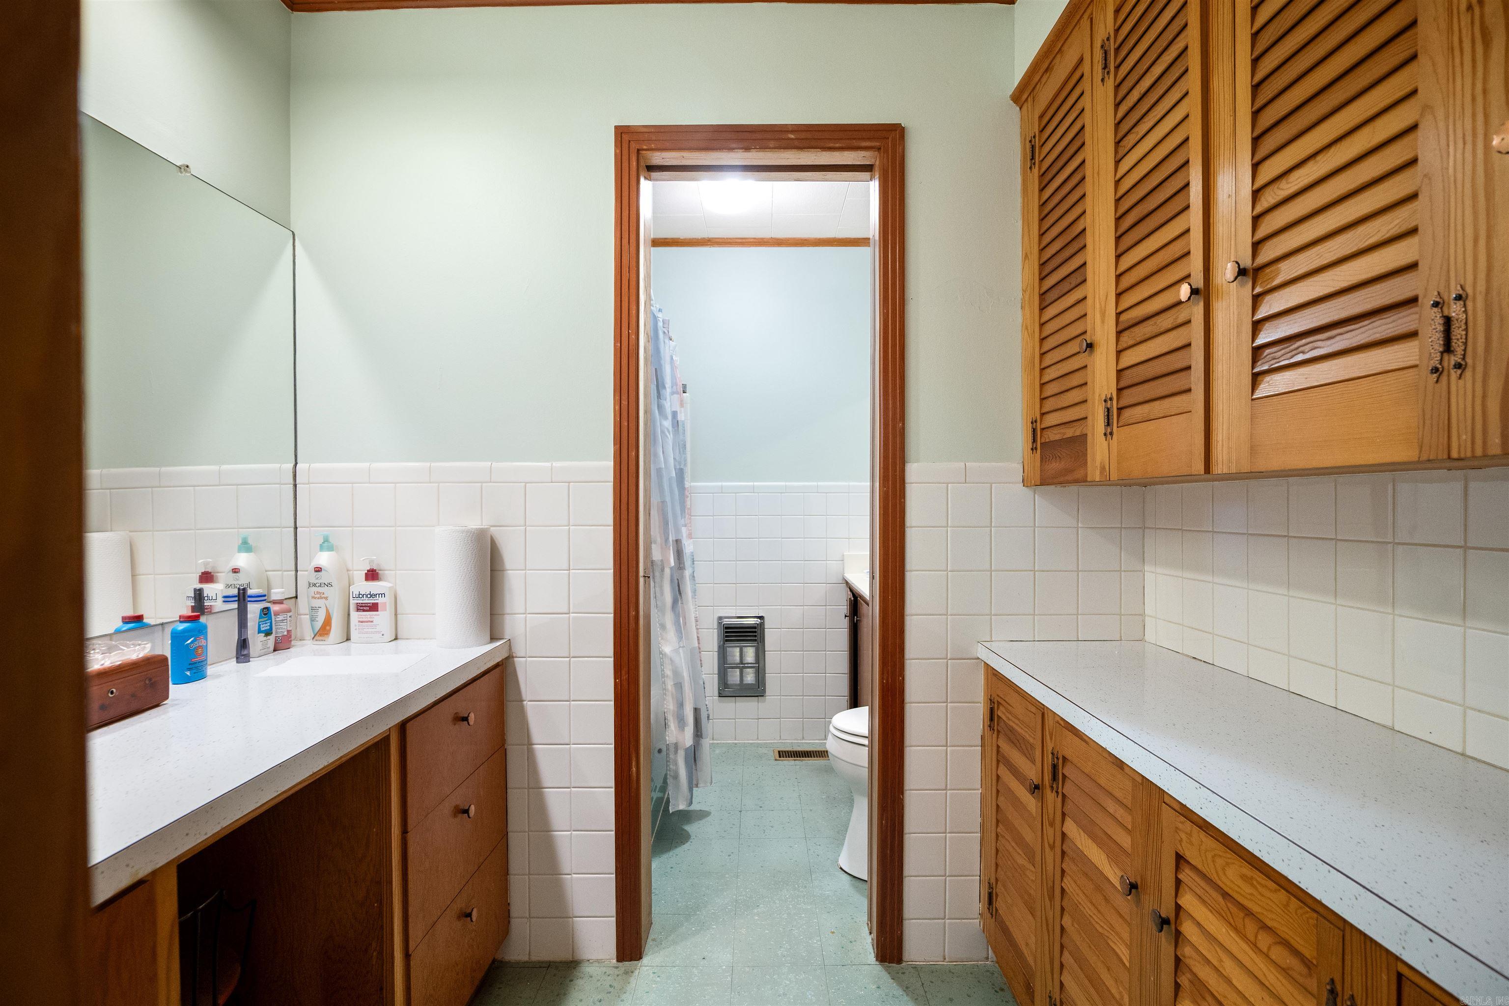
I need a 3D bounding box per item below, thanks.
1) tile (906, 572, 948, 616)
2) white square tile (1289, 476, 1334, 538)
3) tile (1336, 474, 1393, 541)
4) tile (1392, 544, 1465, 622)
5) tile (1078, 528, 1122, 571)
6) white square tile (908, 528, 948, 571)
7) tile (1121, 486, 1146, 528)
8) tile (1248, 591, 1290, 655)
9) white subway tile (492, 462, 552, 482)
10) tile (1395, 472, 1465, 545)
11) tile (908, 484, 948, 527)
[{"bbox_3d":[0.435,0.229,1.702,0.107,0.108,0.010,0,0,0],"label":"tile"},{"bbox_3d":[0.993,0.007,1.189,0.010,0.108,0.103,0,0,0],"label":"white square tile"},{"bbox_3d":[0.983,0.007,1.076,0.010,0.110,0.100,0,0,0],"label":"tile"},{"bbox_3d":[0.984,0.116,0.976,0.009,0.108,0.104,0,0,0],"label":"tile"},{"bbox_3d":[0.873,0.117,1.692,0.108,0.108,0.009,0,0,0],"label":"tile"},{"bbox_3d":[0.432,0.116,1.685,0.102,0.107,0.010,0,0,0],"label":"white square tile"},{"bbox_3d":[0.950,0.008,1.685,0.056,0.108,0.010,0,0,0],"label":"tile"},{"bbox_3d":[0.993,0.229,1.291,0.010,0.107,0.103,0,0,0],"label":"tile"},{"bbox_3d":[-0.589,-0.077,1.702,0.151,0.050,0.010,0,0,0],"label":"white subway tile"},{"bbox_3d":[0.993,0.006,0.983,0.010,0.108,0.105,0,0,0],"label":"tile"},{"bbox_3d":[0.434,0.009,1.702,0.109,0.109,0.009,0,0,0],"label":"tile"}]

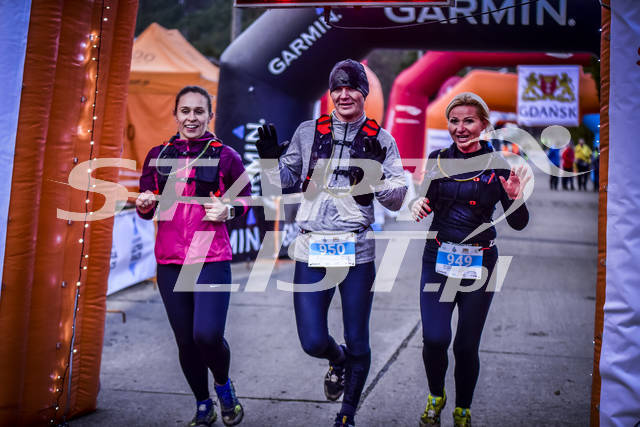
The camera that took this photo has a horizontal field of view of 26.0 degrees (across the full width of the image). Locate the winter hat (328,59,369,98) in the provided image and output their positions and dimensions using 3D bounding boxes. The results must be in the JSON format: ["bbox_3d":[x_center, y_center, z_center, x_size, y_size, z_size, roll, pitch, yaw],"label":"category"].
[{"bbox_3d":[0.135,-0.620,6.400,0.178,0.185,0.220,1,2,17],"label":"winter hat"}]

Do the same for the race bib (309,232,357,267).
[{"bbox_3d":[0.058,0.168,6.400,0.218,0.158,0.015,0,1,3],"label":"race bib"}]

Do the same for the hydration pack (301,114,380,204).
[{"bbox_3d":[0.100,-0.253,6.500,0.360,0.430,0.270,0,3,3],"label":"hydration pack"}]

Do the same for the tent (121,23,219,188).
[{"bbox_3d":[-2.750,-1.310,21.500,2.800,3.300,3.100,0,3,8],"label":"tent"}]

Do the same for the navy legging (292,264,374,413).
[{"bbox_3d":[0.062,0.530,6.560,0.380,0.820,0.480,0,3,3],"label":"navy legging"}]

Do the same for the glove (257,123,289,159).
[{"bbox_3d":[-0.216,-0.333,6.360,0.145,0.175,0.070,0,3,-3],"label":"glove"}]

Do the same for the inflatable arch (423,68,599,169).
[{"bbox_3d":[6.600,-2.700,45.000,6.800,3.950,1.300,0,3,5],"label":"inflatable arch"}]

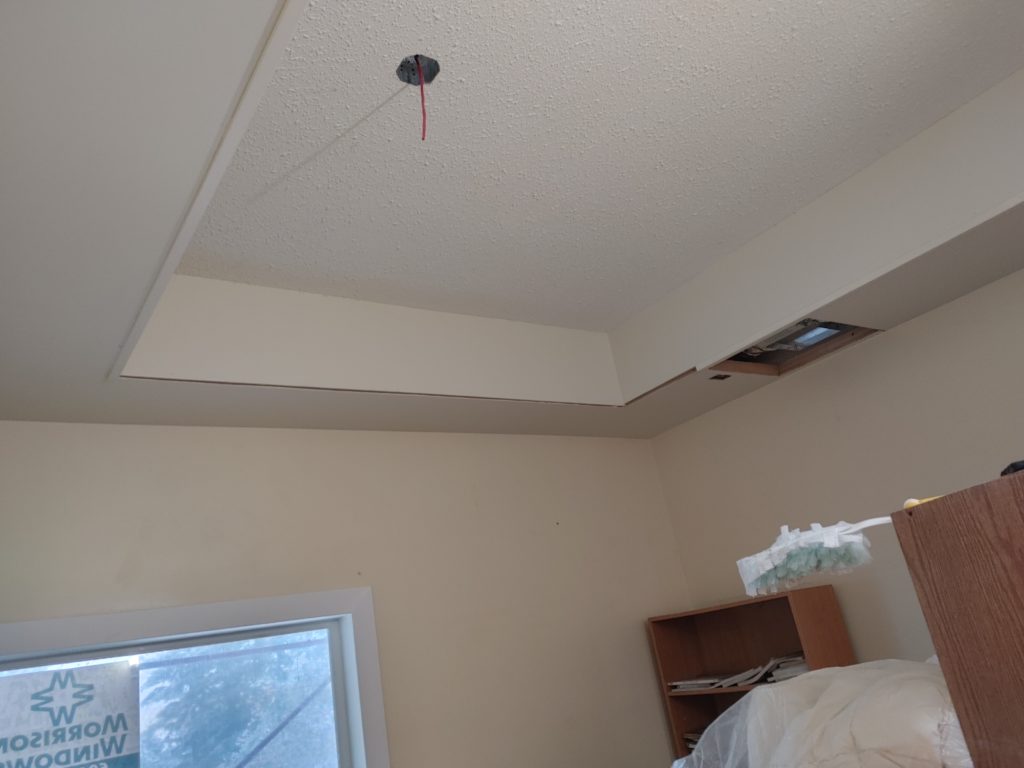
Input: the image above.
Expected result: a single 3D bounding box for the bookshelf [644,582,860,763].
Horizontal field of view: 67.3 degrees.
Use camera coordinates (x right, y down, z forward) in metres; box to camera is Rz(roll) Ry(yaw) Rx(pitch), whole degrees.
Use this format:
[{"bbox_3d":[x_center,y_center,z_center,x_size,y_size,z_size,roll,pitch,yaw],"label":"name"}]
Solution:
[{"bbox_3d":[1.123,1.743,3.071,0.300,1.700,0.770,4,-24,-37],"label":"bookshelf"}]

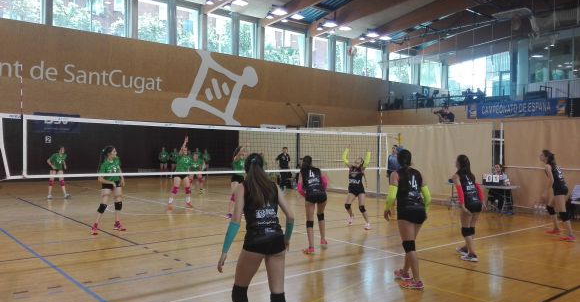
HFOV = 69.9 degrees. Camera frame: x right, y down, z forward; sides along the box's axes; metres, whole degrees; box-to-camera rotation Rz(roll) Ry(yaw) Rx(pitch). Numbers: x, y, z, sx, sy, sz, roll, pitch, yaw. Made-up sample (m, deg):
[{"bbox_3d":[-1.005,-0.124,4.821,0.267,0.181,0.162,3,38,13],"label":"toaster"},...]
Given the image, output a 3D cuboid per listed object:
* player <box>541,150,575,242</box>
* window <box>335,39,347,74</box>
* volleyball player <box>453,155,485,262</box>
[{"bbox_3d":[5.499,0.883,8.512,0.680,1.700,0.500,1,0,40],"label":"player"},{"bbox_3d":[3.840,-7.048,31.219,1.234,2.288,0.150,0,0,-37],"label":"window"},{"bbox_3d":[2.794,0.892,6.500,0.500,1.620,0.500,0,0,-25],"label":"volleyball player"}]

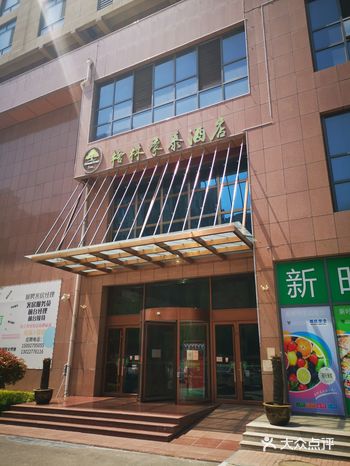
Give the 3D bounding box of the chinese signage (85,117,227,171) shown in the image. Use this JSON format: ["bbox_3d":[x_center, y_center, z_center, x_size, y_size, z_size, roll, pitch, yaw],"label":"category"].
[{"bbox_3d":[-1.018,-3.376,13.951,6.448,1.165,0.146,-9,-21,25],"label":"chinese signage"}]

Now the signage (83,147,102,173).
[{"bbox_3d":[-3.437,-3.044,15.101,1.061,1.238,0.125,-9,-21,25],"label":"signage"}]

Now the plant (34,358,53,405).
[{"bbox_3d":[-4.035,4.634,11.407,0.603,1.310,0.603,-9,-21,25],"label":"plant"}]

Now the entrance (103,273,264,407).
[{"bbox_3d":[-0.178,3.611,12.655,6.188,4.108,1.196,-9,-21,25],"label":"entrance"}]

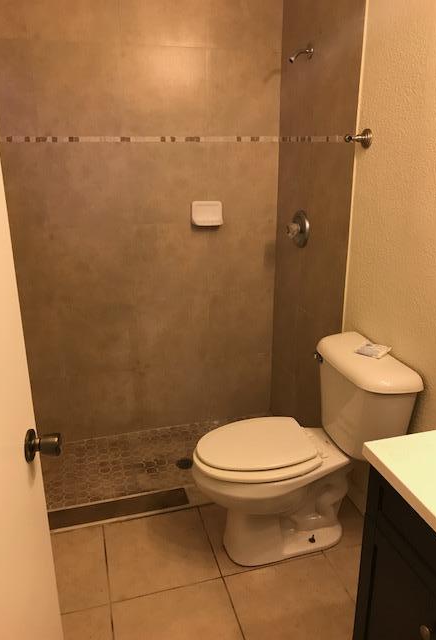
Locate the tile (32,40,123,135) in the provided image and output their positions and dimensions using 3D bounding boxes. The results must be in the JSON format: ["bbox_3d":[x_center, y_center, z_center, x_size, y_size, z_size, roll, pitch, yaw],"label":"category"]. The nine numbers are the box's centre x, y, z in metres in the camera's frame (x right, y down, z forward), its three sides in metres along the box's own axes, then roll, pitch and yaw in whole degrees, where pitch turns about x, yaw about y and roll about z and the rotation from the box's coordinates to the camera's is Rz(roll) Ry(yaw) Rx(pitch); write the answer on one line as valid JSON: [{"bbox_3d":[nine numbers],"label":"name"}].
[{"bbox_3d":[-0.597,-0.980,2.210,0.361,0.363,0.012,-6,20,-14],"label":"tile"}]

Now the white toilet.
[{"bbox_3d":[0.257,0.488,1.852,0.685,0.730,0.445,-6,20,-14],"label":"white toilet"}]

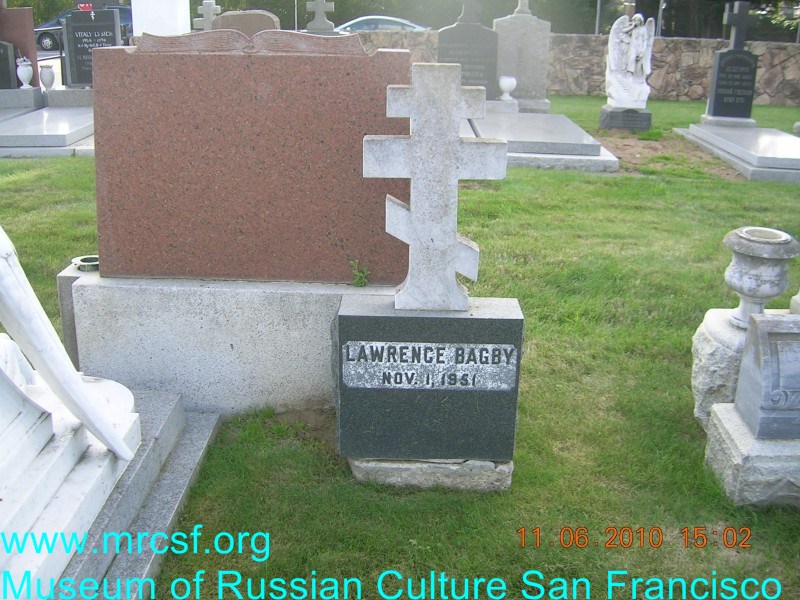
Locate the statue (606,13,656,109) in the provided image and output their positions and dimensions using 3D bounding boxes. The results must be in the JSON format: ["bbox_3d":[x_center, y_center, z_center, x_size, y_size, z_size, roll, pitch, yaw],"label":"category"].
[{"bbox_3d":[2.987,-3.112,10.570,0.600,1.190,0.400,3,21,6],"label":"statue"}]

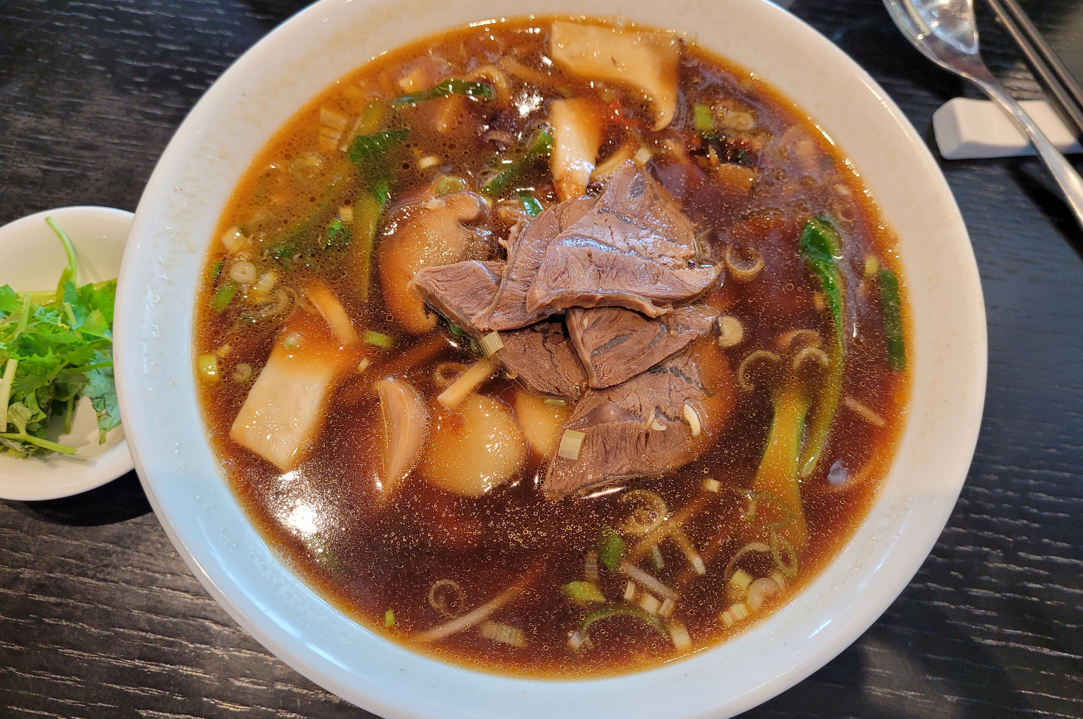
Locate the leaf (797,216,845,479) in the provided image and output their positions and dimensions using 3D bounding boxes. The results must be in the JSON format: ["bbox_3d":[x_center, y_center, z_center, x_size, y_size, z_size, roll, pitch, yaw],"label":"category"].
[{"bbox_3d":[0.089,-0.006,0.258,0.014,0.012,0.090,6,70,1],"label":"leaf"}]

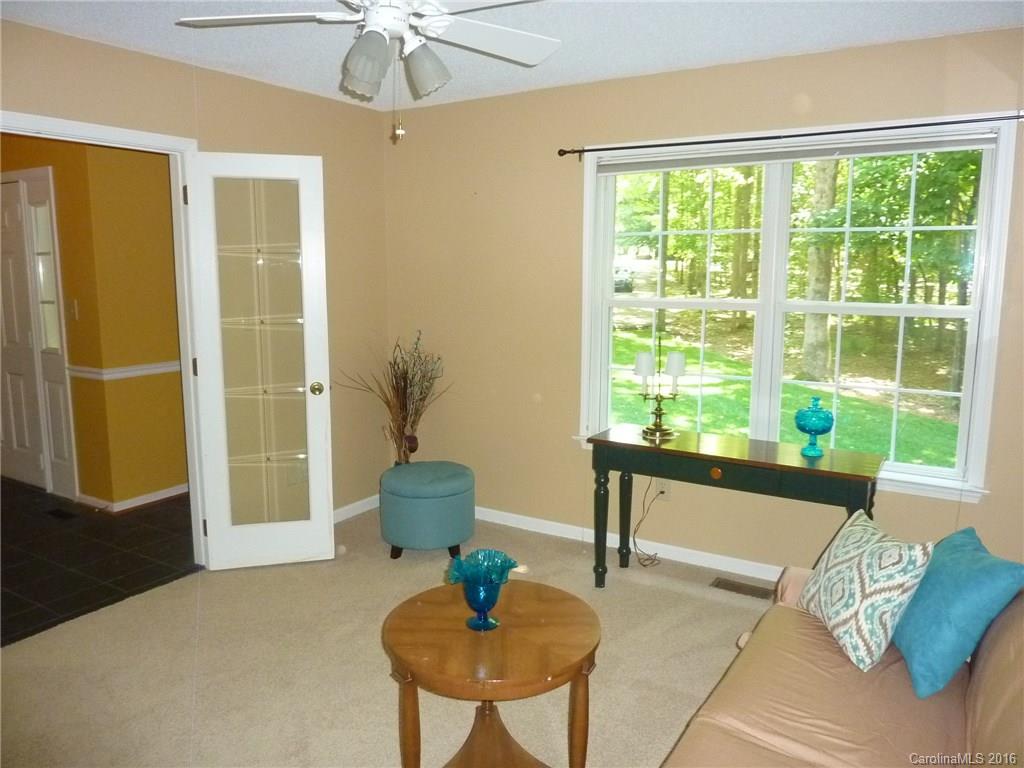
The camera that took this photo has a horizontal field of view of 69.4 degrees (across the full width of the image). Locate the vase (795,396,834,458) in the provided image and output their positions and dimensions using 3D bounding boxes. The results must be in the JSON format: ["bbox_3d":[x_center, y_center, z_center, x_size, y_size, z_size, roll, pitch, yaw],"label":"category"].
[{"bbox_3d":[1.289,0.177,3.150,0.157,0.250,0.157,6,11,30],"label":"vase"}]

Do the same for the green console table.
[{"bbox_3d":[0.959,0.637,3.350,1.220,0.725,0.395,6,11,30],"label":"green console table"}]

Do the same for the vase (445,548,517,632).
[{"bbox_3d":[-0.080,0.564,1.990,0.187,0.175,0.187,0,9,0],"label":"vase"}]

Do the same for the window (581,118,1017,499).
[{"bbox_3d":[1.184,-0.355,3.464,1.870,1.580,0.130,6,11,30],"label":"window"}]

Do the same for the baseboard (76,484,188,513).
[{"bbox_3d":[-2.492,0.715,4.884,0.410,0.065,0.530,6,11,30],"label":"baseboard"}]

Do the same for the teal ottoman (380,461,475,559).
[{"bbox_3d":[-0.457,0.677,4.004,0.505,0.430,0.505,0,9,0],"label":"teal ottoman"}]

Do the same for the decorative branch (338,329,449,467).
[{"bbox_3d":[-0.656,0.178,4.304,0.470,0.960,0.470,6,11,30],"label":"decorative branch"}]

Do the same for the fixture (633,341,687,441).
[{"bbox_3d":[0.688,0.021,3.433,0.238,0.463,0.155,0,9,0],"label":"fixture"}]

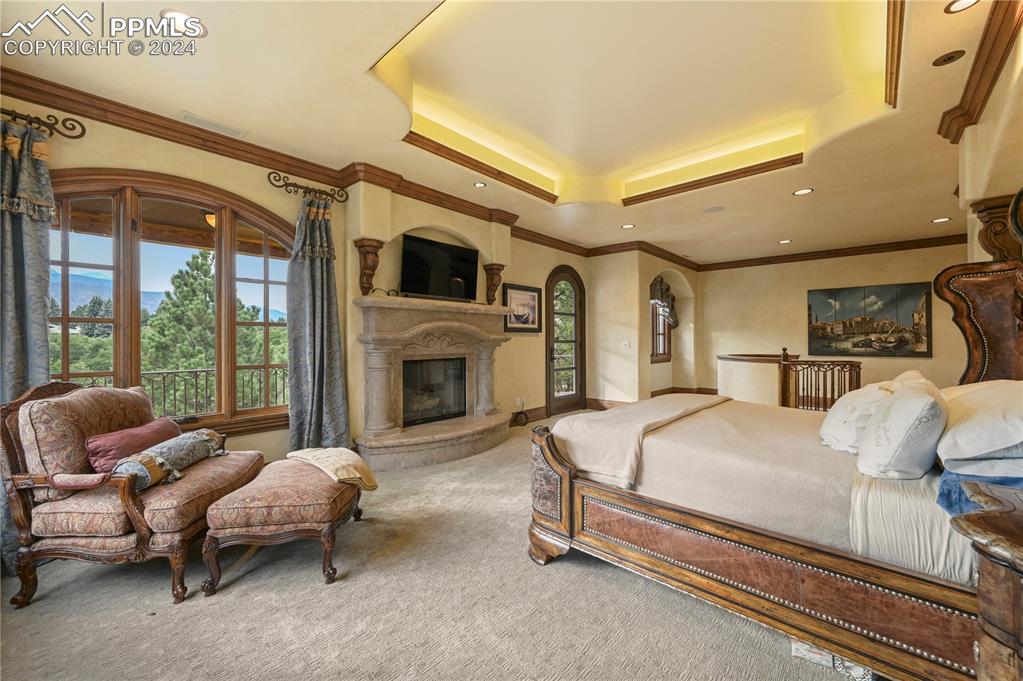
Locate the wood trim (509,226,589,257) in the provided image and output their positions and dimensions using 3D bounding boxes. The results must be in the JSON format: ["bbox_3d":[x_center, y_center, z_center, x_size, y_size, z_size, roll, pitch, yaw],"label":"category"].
[{"bbox_3d":[0.700,-1.637,6.674,0.120,0.150,2.220,0,0,43],"label":"wood trim"}]

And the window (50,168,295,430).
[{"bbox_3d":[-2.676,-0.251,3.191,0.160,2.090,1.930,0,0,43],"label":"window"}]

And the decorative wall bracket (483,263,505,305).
[{"bbox_3d":[-0.253,-0.765,5.579,0.240,0.560,0.220,0,0,43],"label":"decorative wall bracket"}]

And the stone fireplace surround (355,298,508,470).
[{"bbox_3d":[-0.679,0.417,4.750,0.760,1.770,2.140,0,0,43],"label":"stone fireplace surround"}]

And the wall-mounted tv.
[{"bbox_3d":[-0.854,-0.879,4.958,0.060,0.665,1.140,0,0,43],"label":"wall-mounted tv"}]

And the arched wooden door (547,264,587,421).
[{"bbox_3d":[0.971,-0.022,7.092,0.160,2.630,1.230,0,0,43],"label":"arched wooden door"}]

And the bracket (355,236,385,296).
[{"bbox_3d":[-1.520,-0.762,4.239,0.240,0.560,0.230,0,0,43],"label":"bracket"}]

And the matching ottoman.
[{"bbox_3d":[-1.323,1.075,2.448,0.650,0.470,0.800,0,0,-11],"label":"matching ottoman"}]

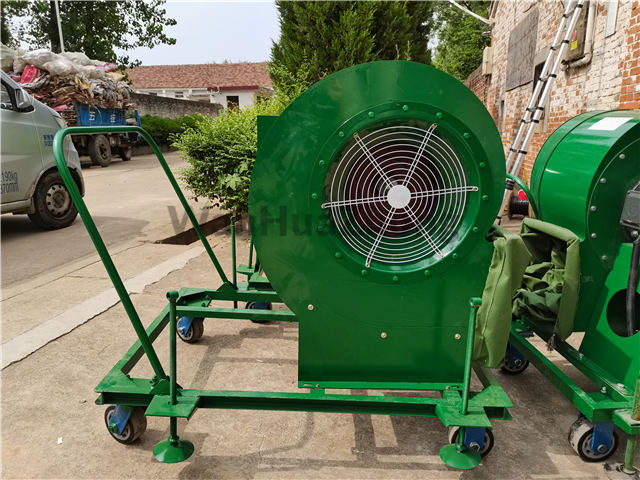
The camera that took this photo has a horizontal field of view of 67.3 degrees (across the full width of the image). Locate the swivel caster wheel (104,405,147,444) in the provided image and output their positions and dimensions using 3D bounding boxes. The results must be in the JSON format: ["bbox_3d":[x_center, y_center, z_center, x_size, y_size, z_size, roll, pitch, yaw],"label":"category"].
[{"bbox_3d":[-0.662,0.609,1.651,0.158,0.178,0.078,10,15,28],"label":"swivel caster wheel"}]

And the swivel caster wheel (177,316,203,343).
[{"bbox_3d":[-0.652,0.426,2.422,0.158,0.178,0.078,13,17,38],"label":"swivel caster wheel"}]

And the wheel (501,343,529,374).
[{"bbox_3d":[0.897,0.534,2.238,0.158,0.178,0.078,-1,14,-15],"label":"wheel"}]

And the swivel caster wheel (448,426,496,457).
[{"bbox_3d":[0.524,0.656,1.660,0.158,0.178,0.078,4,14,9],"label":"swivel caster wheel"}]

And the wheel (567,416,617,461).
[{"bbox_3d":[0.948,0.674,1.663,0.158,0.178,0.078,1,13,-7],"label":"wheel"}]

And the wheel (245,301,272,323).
[{"bbox_3d":[-0.338,0.372,2.700,0.158,0.178,0.078,5,14,13],"label":"wheel"}]

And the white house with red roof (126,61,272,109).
[{"bbox_3d":[-7.083,-8.737,30.000,12.500,4.500,6.800,8,15,23],"label":"white house with red roof"}]

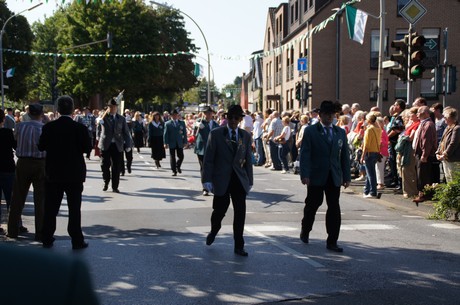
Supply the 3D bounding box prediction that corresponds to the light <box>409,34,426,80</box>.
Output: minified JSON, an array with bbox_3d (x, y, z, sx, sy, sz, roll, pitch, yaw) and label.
[{"bbox_3d":[4.014,-2.034,14.200,0.310,0.960,0.380,0,4,-5],"label":"light"}]

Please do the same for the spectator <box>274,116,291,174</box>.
[{"bbox_3d":[1.464,-0.202,18.500,0.480,1.620,0.450,1,3,9],"label":"spectator"}]

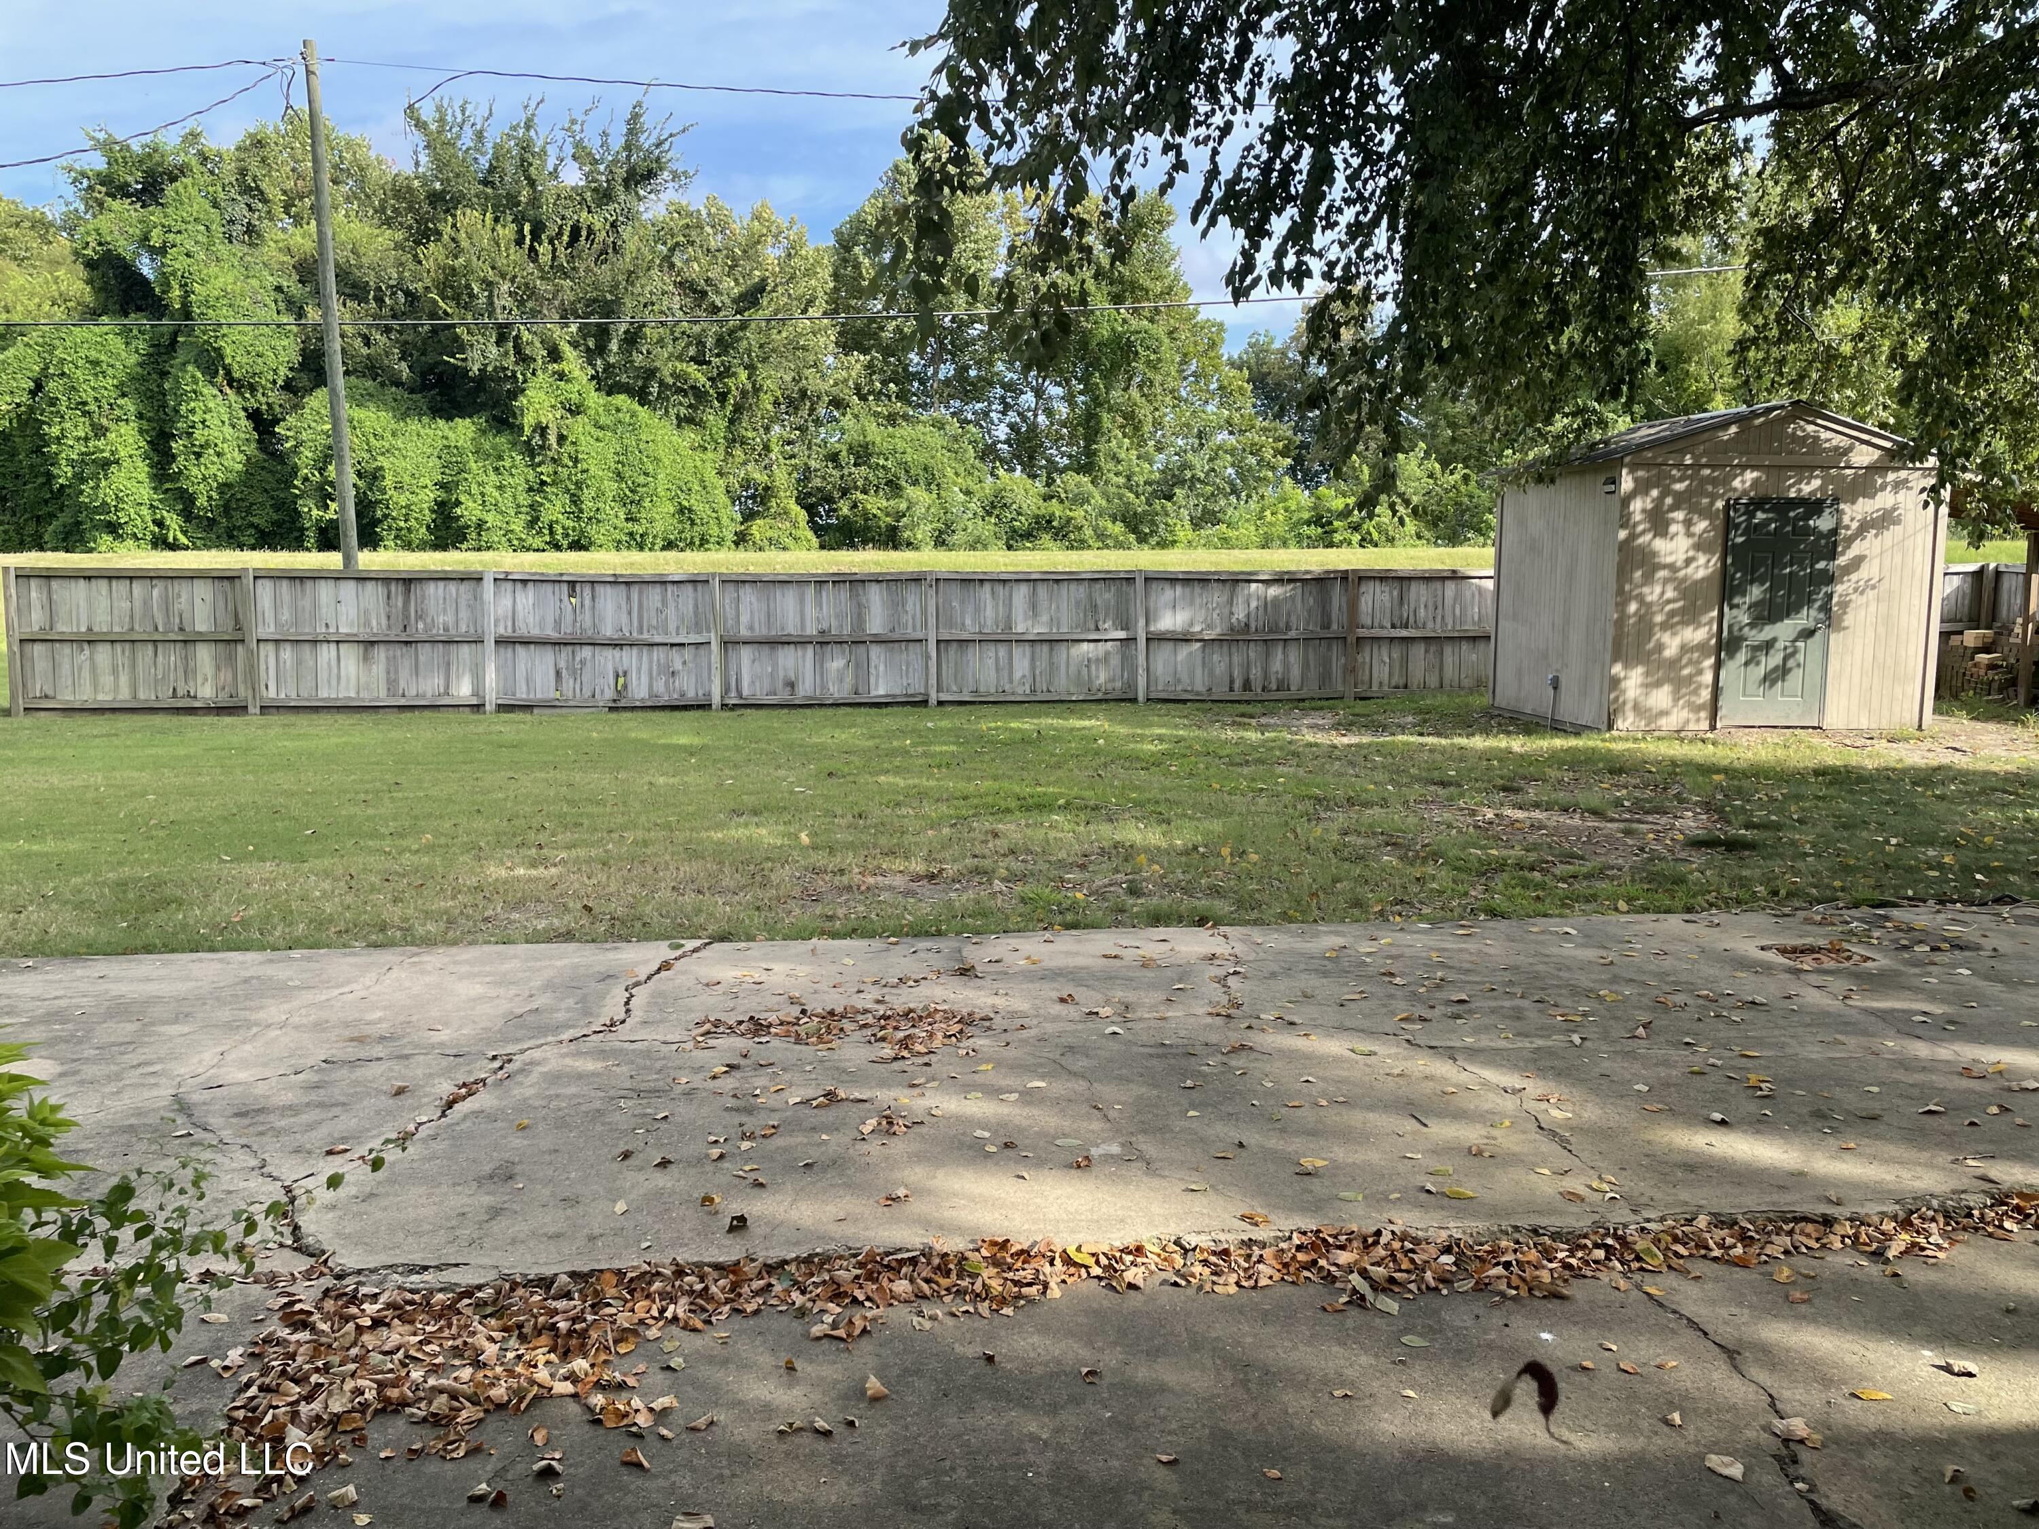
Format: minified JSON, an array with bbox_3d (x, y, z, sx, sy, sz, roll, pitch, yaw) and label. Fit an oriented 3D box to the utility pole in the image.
[{"bbox_3d":[-8.383,-4.833,18.767,0.210,7.704,0.210,-2,7,0],"label":"utility pole"}]

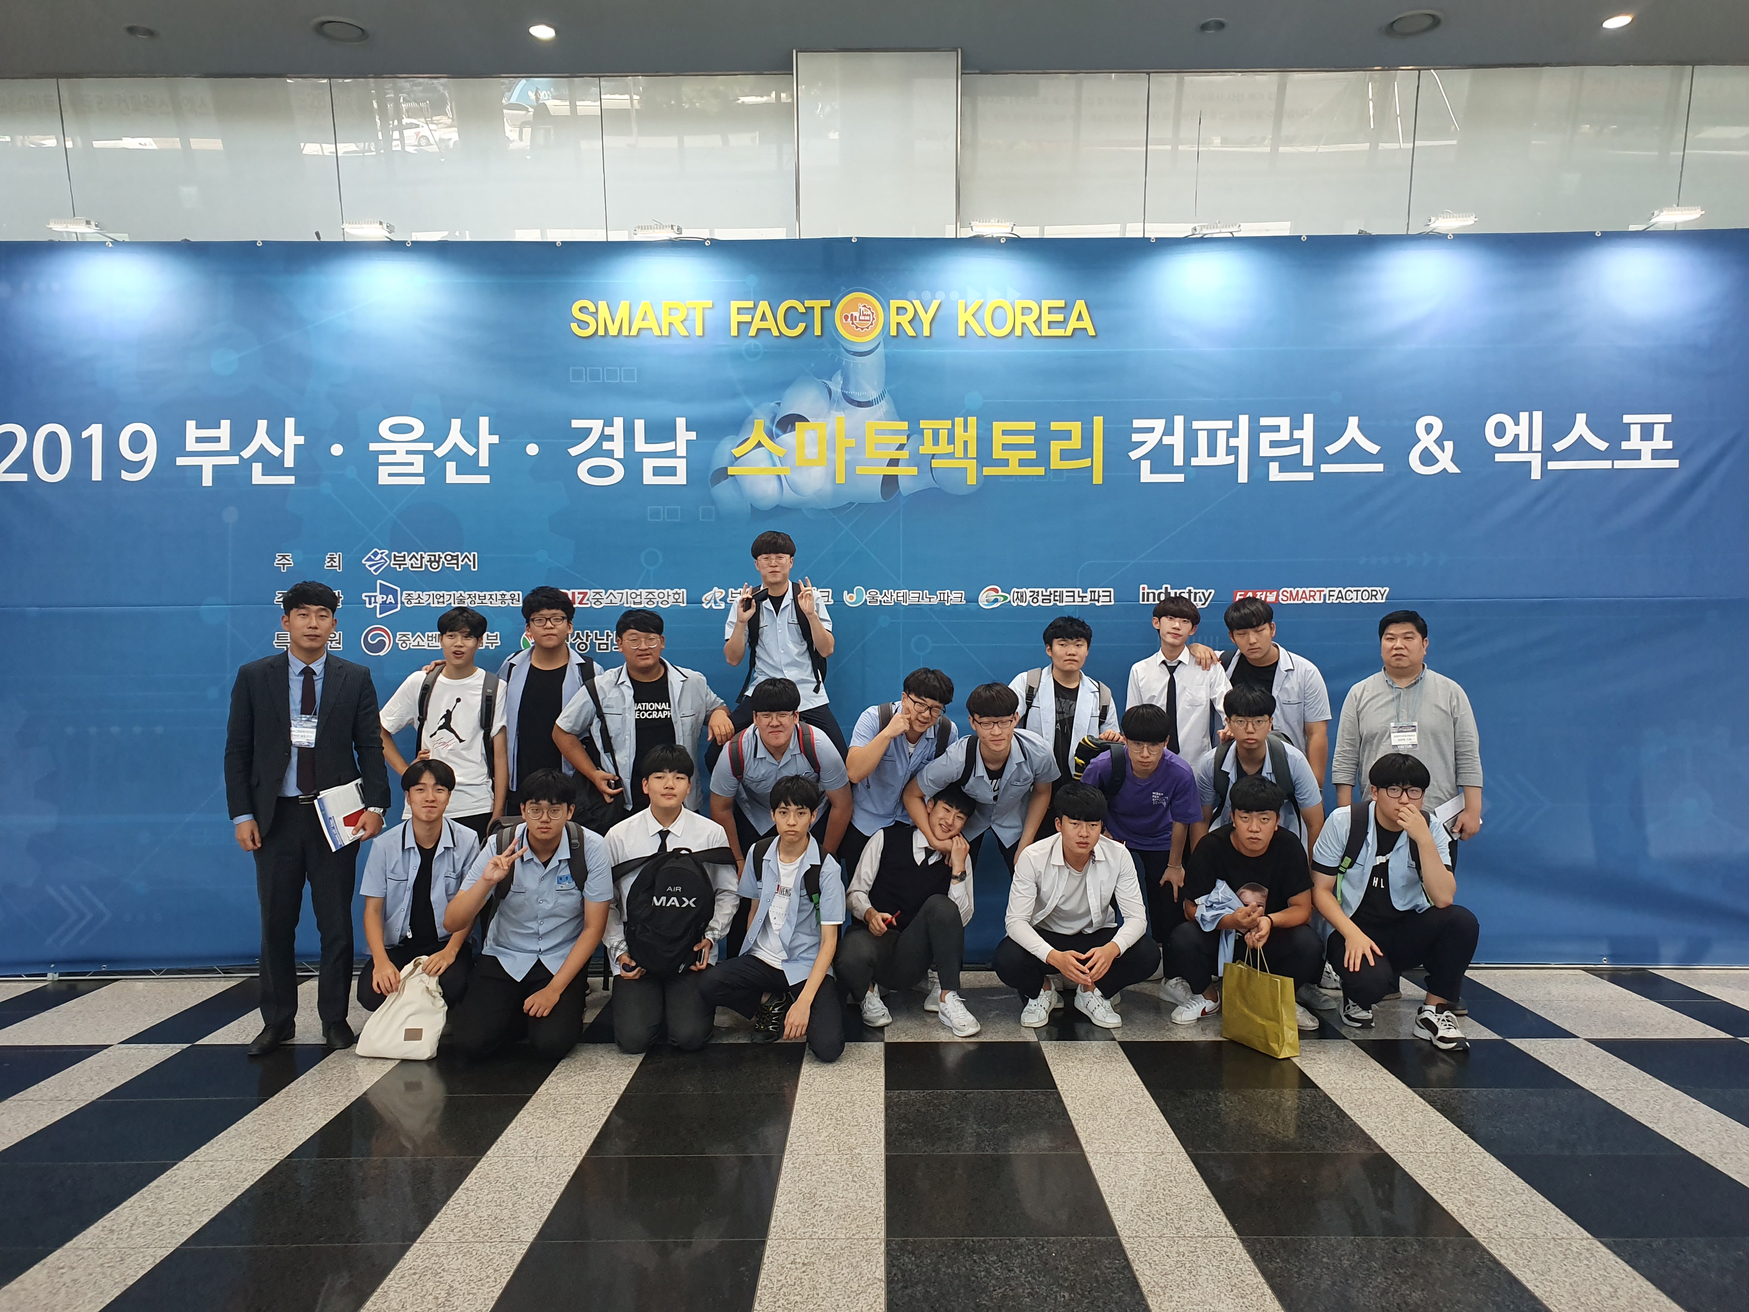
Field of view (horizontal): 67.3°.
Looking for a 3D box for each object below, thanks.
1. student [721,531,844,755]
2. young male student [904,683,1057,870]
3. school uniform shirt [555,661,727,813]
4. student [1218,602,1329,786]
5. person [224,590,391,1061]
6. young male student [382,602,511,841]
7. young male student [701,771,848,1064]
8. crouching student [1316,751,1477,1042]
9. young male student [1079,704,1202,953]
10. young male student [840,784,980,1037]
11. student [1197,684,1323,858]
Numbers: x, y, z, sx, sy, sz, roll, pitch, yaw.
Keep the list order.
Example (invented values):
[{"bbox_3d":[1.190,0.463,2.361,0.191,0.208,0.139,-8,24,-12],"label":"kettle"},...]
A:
[{"bbox_3d":[-0.414,0.193,5.650,0.600,1.450,0.580,0,0,-3],"label":"student"},{"bbox_3d":[0.447,0.795,5.400,0.640,1.390,0.720,0,0,3],"label":"young male student"},{"bbox_3d":[-0.980,0.340,5.540,0.710,0.660,0.360,0,0,-3],"label":"school uniform shirt"},{"bbox_3d":[1.721,0.602,5.758,0.540,1.720,0.400,0,-1,11],"label":"student"},{"bbox_3d":[-2.209,0.620,5.100,0.620,1.800,0.360,0,0,-11],"label":"person"},{"bbox_3d":[-1.875,0.653,5.750,0.550,1.735,0.380,0,0,-7],"label":"young male student"},{"bbox_3d":[-0.392,0.961,5.025,0.540,1.014,0.670,0,-1,3],"label":"young male student"},{"bbox_3d":[2.058,0.932,5.200,0.620,1.090,0.660,0,0,7],"label":"crouching student"},{"bbox_3d":[1.128,0.833,5.626,0.490,1.263,0.640,0,-1,-2],"label":"young male student"},{"bbox_3d":[0.140,0.996,5.384,0.560,0.943,0.720,0,-1,-11],"label":"young male student"},{"bbox_3d":[1.654,0.813,5.650,0.550,1.360,0.680,0,0,7],"label":"student"}]

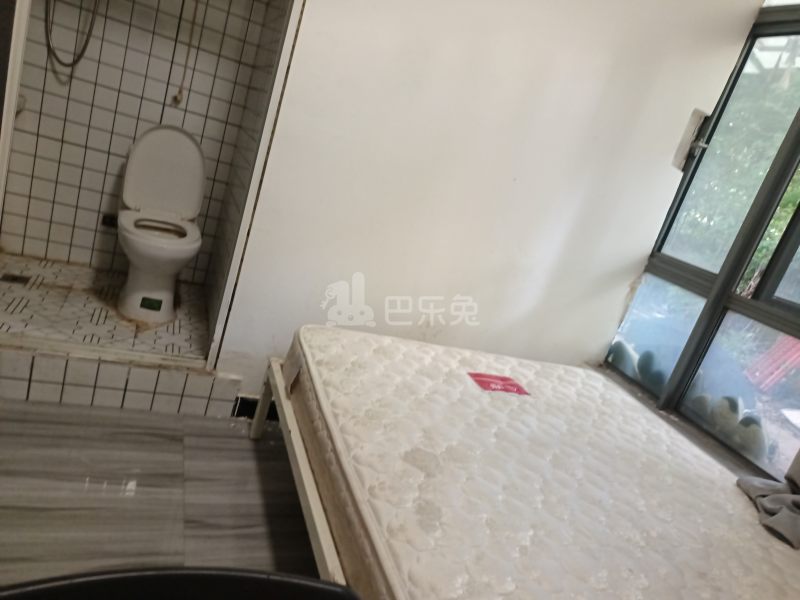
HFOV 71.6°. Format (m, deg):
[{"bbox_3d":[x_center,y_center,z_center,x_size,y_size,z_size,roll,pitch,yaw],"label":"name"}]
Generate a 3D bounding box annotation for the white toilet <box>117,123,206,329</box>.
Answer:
[{"bbox_3d":[-1.104,-0.359,2.554,0.370,0.815,0.660,9,18,-30],"label":"white toilet"}]

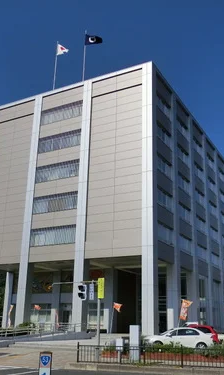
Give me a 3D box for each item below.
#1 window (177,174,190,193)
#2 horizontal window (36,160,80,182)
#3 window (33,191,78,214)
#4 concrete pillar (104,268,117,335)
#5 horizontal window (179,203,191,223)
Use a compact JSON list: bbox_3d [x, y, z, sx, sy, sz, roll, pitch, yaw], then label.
[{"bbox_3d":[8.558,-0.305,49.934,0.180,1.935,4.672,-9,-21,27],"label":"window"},{"bbox_3d":[-6.136,-1.773,47.139,5.912,1.982,0.250,-9,-21,27],"label":"horizontal window"},{"bbox_3d":[-6.157,1.787,45.755,5.949,1.971,0.180,-9,-21,27],"label":"window"},{"bbox_3d":[-0.237,12.826,48.031,1.140,7.120,1.200,-9,-21,27],"label":"concrete pillar"},{"bbox_3d":[8.474,3.155,48.776,0.180,1.935,4.672,-9,-21,27],"label":"horizontal window"}]

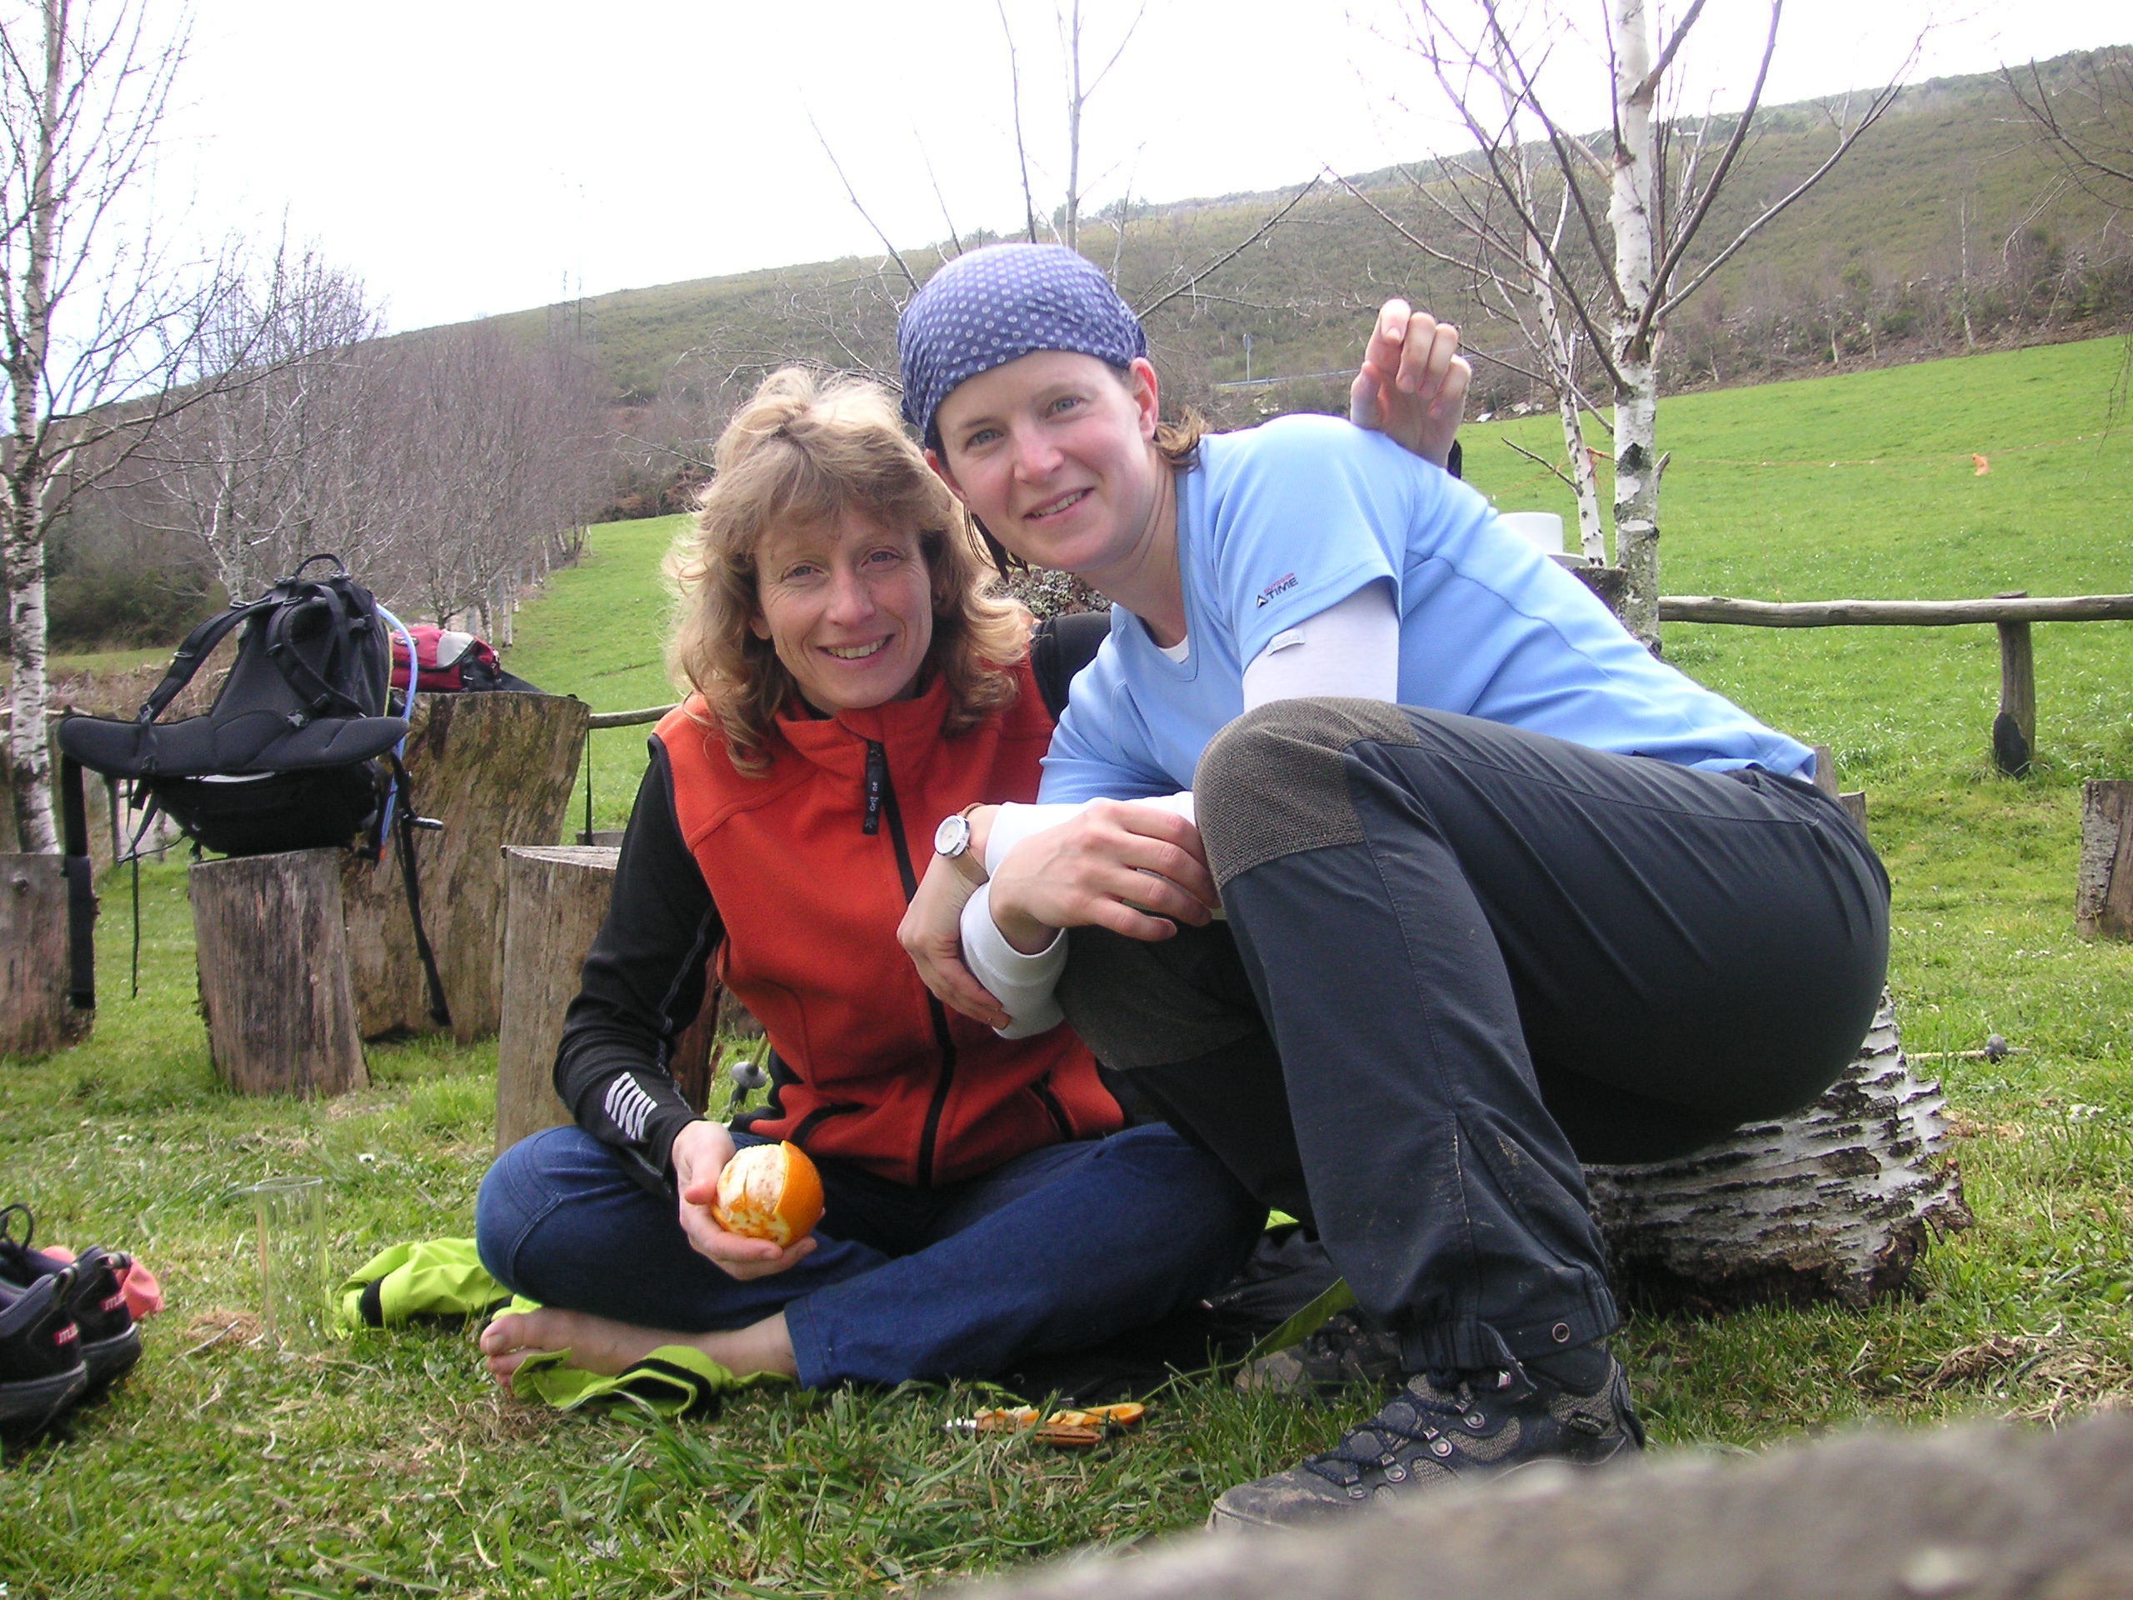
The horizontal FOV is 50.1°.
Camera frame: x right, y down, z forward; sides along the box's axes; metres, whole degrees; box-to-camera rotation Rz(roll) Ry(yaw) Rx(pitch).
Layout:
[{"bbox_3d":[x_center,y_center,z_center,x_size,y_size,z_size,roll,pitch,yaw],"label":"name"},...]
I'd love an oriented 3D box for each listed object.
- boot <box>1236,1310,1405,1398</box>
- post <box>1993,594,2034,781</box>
[{"bbox_3d":[0.260,0.402,1.770,0.295,0.125,0.110,1,-2,-29],"label":"boot"},{"bbox_3d":[3.538,-0.435,8.500,0.130,0.690,0.130,0,-2,0],"label":"post"}]

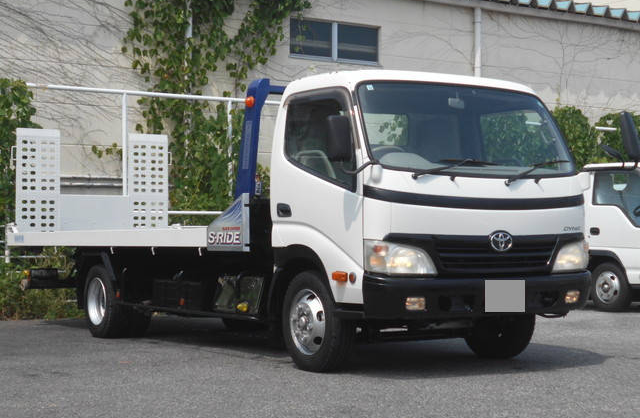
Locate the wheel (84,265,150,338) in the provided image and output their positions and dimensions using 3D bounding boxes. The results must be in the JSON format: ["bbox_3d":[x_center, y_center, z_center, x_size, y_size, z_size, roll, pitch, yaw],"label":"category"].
[{"bbox_3d":[-2.030,0.917,12.205,0.440,0.735,0.735,1,-2,-32],"label":"wheel"}]

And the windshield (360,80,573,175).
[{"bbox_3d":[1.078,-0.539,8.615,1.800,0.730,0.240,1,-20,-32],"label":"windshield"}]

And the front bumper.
[{"bbox_3d":[1.183,0.583,8.428,1.950,0.320,0.310,1,-2,-32],"label":"front bumper"}]

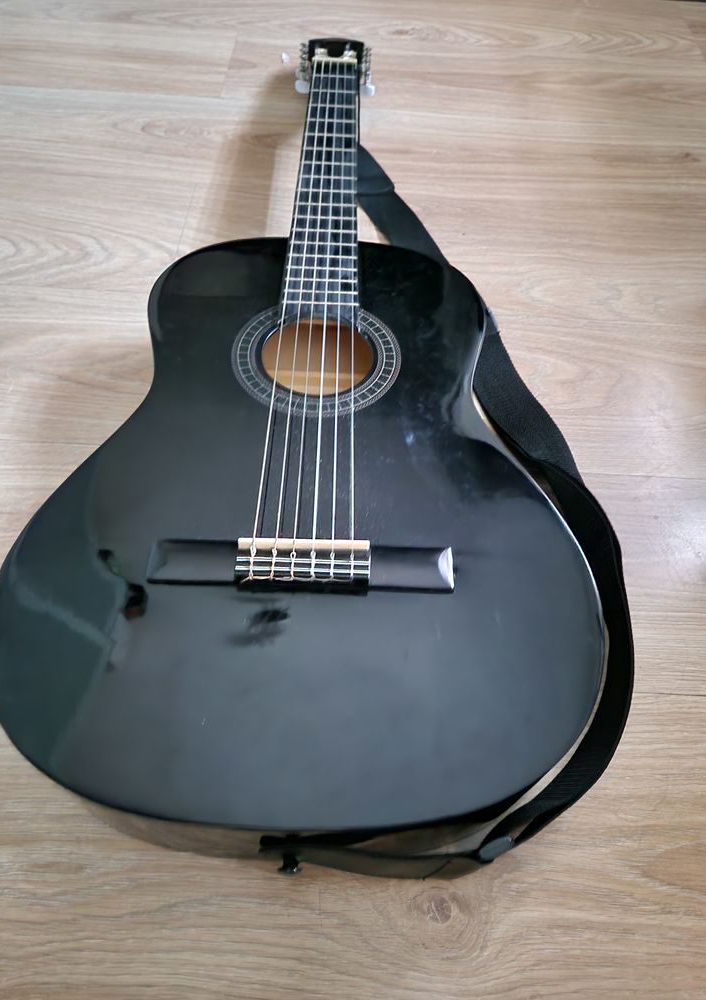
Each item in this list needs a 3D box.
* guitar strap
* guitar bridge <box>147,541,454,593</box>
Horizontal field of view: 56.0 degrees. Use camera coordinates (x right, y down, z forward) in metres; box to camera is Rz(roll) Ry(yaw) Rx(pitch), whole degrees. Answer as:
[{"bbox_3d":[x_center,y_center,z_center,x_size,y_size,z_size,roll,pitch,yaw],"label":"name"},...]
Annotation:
[{"bbox_3d":[0.078,-0.128,0.599,0.255,0.072,0.820,2,57,-1],"label":"guitar strap"},{"bbox_3d":[-0.031,0.041,0.406,0.187,0.011,0.031,2,57,-1],"label":"guitar bridge"}]

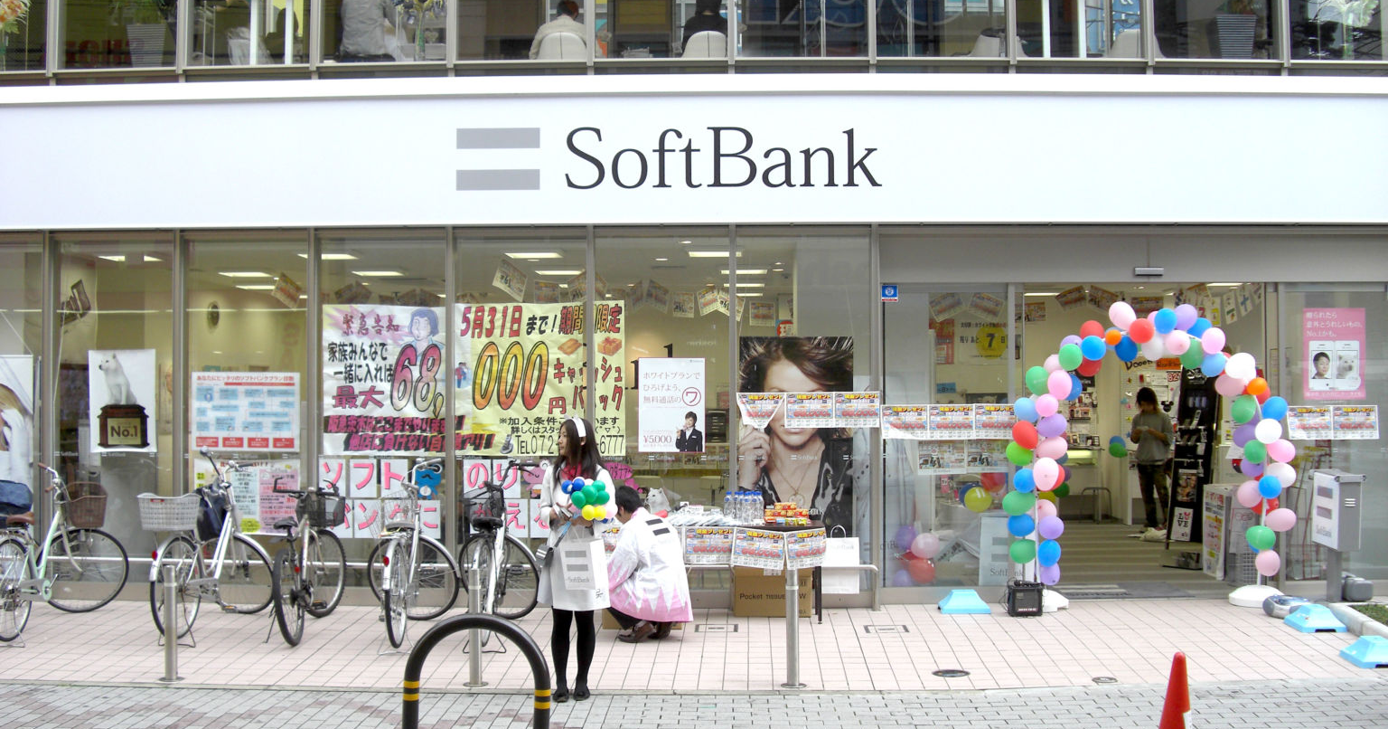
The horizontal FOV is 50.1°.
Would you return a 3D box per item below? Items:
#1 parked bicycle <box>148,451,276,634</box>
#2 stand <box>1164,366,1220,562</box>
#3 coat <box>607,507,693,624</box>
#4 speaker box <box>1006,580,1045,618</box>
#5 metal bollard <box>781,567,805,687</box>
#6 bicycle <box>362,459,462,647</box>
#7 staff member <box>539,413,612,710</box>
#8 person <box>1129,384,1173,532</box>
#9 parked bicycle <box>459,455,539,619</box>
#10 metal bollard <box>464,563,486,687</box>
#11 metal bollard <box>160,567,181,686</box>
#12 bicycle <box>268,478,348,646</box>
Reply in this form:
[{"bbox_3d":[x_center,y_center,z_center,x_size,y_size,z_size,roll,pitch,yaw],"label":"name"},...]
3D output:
[{"bbox_3d":[-3.487,1.313,10.708,0.600,1.200,1.800,0,-1,11],"label":"parked bicycle"},{"bbox_3d":[4.630,0.963,13.800,0.420,1.840,0.420,-1,-2,45],"label":"stand"},{"bbox_3d":[-0.292,1.366,10.100,0.550,0.800,0.500,1,-2,-45],"label":"coat"},{"bbox_3d":[2.494,1.768,11.150,0.250,0.240,0.180,0,-1,5],"label":"speaker box"},{"bbox_3d":[0.592,1.556,8.800,0.140,0.720,0.140,0,-1,1],"label":"metal bollard"},{"bbox_3d":[-2.094,1.340,10.440,0.670,1.160,1.650,0,-1,-1],"label":"bicycle"},{"bbox_3d":[-0.684,1.122,8.550,0.470,1.630,0.420,0,-1,10],"label":"staff member"},{"bbox_3d":[5.052,1.037,16.400,0.500,1.600,0.360,-1,-1,25],"label":"person"},{"bbox_3d":[-1.460,1.340,10.476,0.600,1.160,1.680,0,-1,4],"label":"parked bicycle"},{"bbox_3d":[-1.303,1.549,8.850,0.140,0.720,0.140,0,-1,1],"label":"metal bollard"},{"bbox_3d":[-3.146,1.552,8.920,0.140,0.720,0.140,0,-1,1],"label":"metal bollard"},{"bbox_3d":[-2.793,1.386,10.610,0.590,1.060,1.720,0,-1,-3],"label":"bicycle"}]

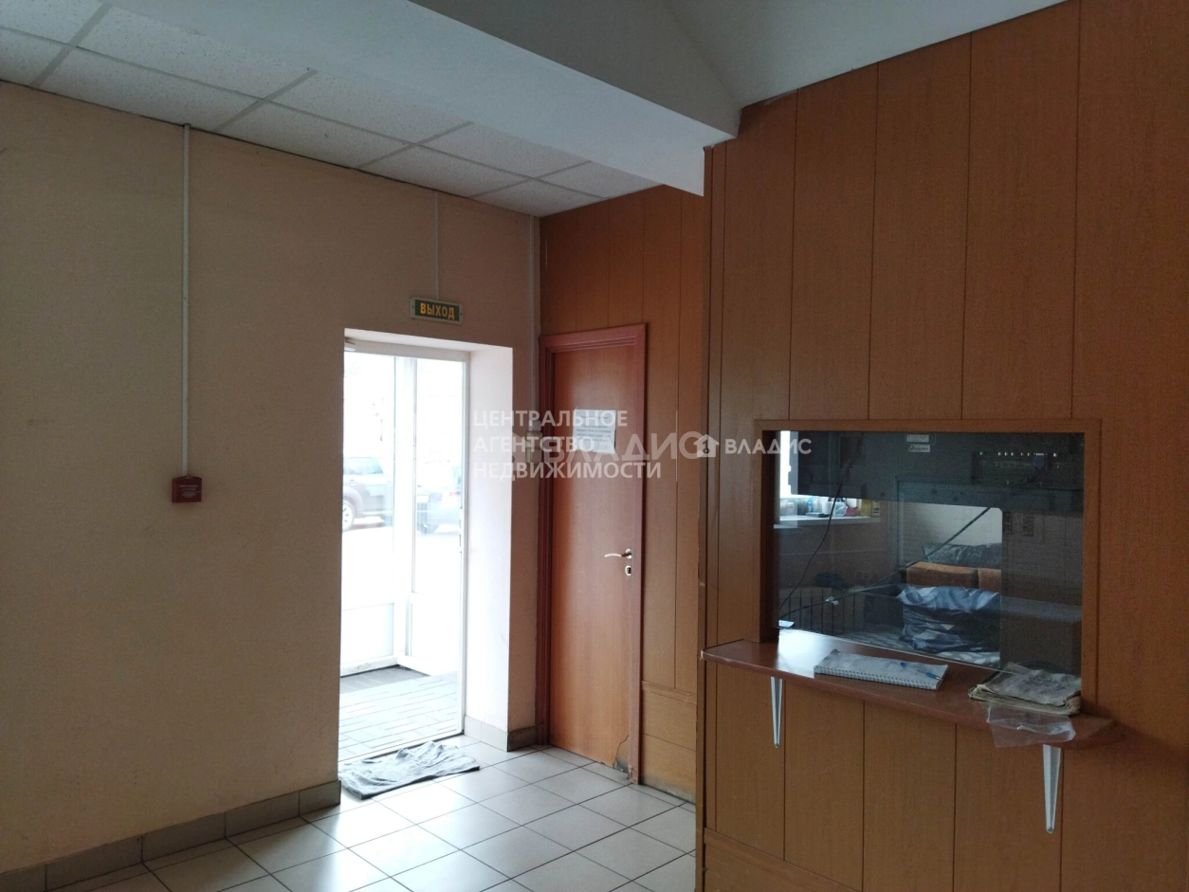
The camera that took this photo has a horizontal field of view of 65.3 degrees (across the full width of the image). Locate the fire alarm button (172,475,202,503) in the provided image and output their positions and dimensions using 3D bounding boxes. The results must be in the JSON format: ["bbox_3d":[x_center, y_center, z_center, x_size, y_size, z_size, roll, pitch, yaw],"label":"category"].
[{"bbox_3d":[-1.548,0.166,3.523,0.093,0.096,0.043,0,1,-44],"label":"fire alarm button"}]

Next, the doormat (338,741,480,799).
[{"bbox_3d":[-0.906,1.526,4.419,0.630,0.037,0.420,0,1,-39],"label":"doormat"}]

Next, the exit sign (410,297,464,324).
[{"bbox_3d":[-0.729,-0.629,4.310,0.282,0.098,0.025,0,1,-44],"label":"exit sign"}]

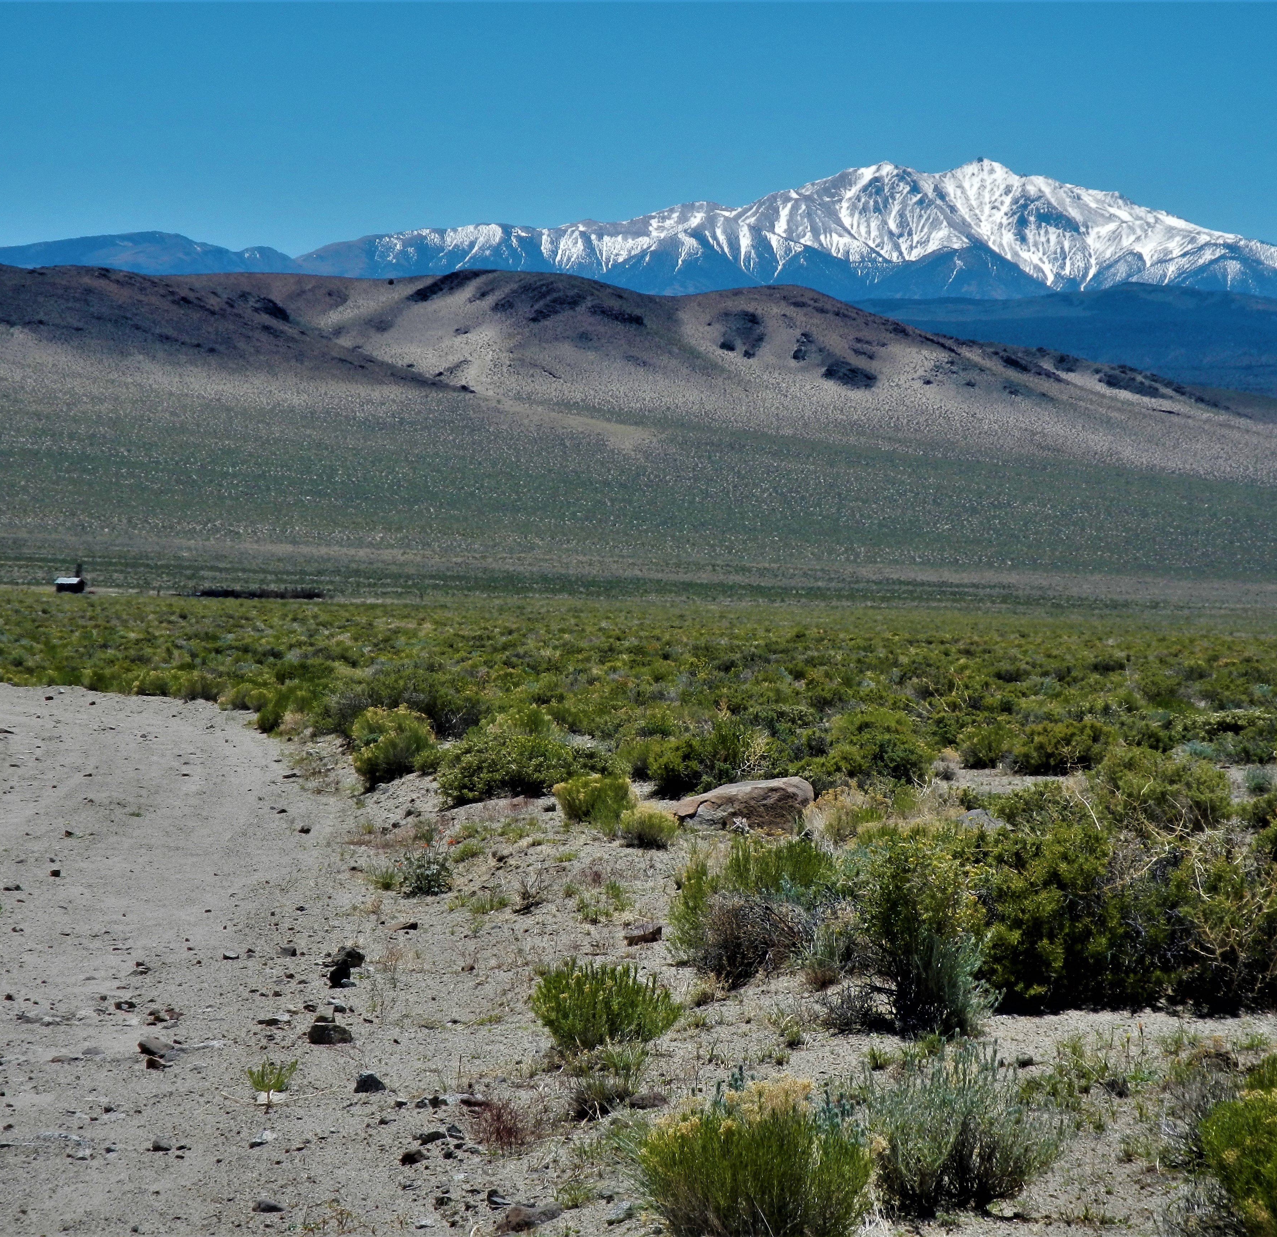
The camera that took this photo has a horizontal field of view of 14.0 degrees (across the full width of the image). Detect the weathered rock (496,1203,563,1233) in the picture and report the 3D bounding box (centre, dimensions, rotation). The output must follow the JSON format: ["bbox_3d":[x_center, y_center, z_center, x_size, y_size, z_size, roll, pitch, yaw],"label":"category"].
[{"bbox_3d":[-0.266,1.462,12.669,0.163,0.065,0.122,0,0,0],"label":"weathered rock"}]

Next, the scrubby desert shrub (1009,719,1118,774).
[{"bbox_3d":[3.324,1.002,40.594,0.856,0.415,0.728,0,0,0],"label":"scrubby desert shrub"}]

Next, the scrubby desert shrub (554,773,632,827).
[{"bbox_3d":[-0.280,1.119,32.218,0.504,0.328,0.451,0,0,0],"label":"scrubby desert shrub"}]

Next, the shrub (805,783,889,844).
[{"bbox_3d":[1.198,1.117,29.808,0.481,0.341,0.433,0,0,0],"label":"shrub"}]

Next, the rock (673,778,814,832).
[{"bbox_3d":[0.633,1.126,31.302,0.854,0.334,0.551,0,0,0],"label":"rock"}]

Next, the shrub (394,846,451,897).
[{"bbox_3d":[-1.061,1.242,25.607,0.286,0.249,0.272,0,0,0],"label":"shrub"}]

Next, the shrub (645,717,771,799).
[{"bbox_3d":[0.498,0.961,35.871,0.863,0.569,0.777,0,0,0],"label":"shrub"}]

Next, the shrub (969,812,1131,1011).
[{"bbox_3d":[1.523,1.086,19.247,0.645,0.735,0.560,0,0,0],"label":"shrub"}]

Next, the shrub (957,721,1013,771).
[{"bbox_3d":[2.764,1.009,41.267,0.440,0.389,0.417,0,0,0],"label":"shrub"}]

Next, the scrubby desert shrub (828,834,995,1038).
[{"bbox_3d":[0.923,1.075,17.584,0.567,0.675,0.539,0,0,0],"label":"scrubby desert shrub"}]

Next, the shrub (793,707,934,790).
[{"bbox_3d":[1.625,0.940,37.531,1.024,0.605,0.863,0,0,0],"label":"shrub"}]

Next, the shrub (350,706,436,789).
[{"bbox_3d":[-1.790,0.935,37.868,0.620,0.601,0.585,0,0,0],"label":"shrub"}]

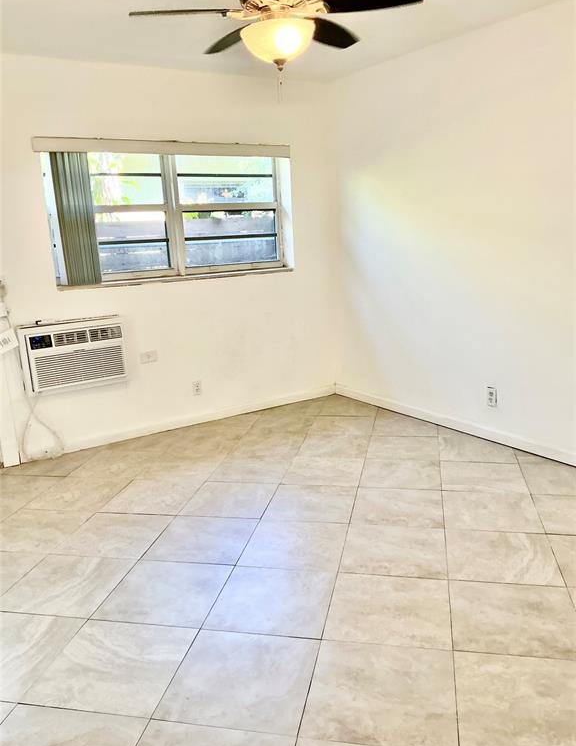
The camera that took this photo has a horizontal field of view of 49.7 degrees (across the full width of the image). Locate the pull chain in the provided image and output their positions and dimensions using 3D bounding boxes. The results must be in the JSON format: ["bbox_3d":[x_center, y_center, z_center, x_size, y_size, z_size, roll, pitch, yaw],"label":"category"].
[{"bbox_3d":[-0.030,-1.134,2.455,0.020,0.129,0.020,-3,13,1],"label":"pull chain"}]

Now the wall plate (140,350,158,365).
[{"bbox_3d":[-1.006,-0.112,4.508,0.121,0.077,0.010,-11,15,-32],"label":"wall plate"}]

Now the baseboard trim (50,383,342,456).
[{"bbox_3d":[-0.551,0.324,4.775,2.369,0.091,0.016,-11,15,-31],"label":"baseboard trim"}]

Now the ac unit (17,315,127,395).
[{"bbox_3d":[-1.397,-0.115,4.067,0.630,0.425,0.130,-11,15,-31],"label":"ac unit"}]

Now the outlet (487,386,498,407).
[{"bbox_3d":[1.307,0.158,3.982,0.010,0.117,0.071,-11,15,-31],"label":"outlet"}]

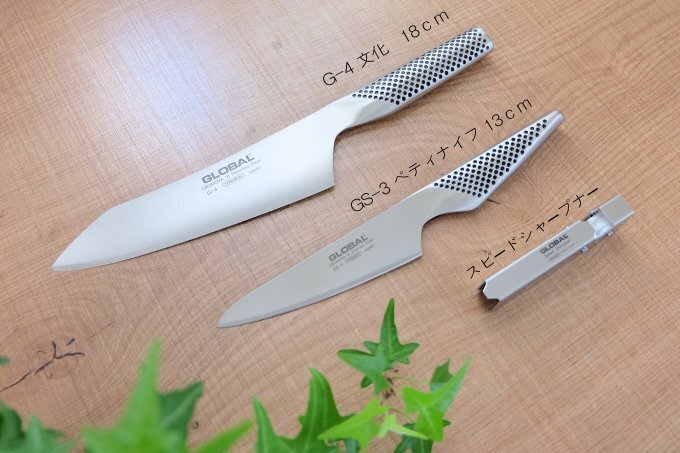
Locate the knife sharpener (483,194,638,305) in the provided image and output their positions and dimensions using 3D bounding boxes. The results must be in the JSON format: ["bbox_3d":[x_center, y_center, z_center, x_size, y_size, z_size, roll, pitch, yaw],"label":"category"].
[{"bbox_3d":[0.125,0.015,0.384,0.103,0.018,0.015,-31,72,-9],"label":"knife sharpener"}]

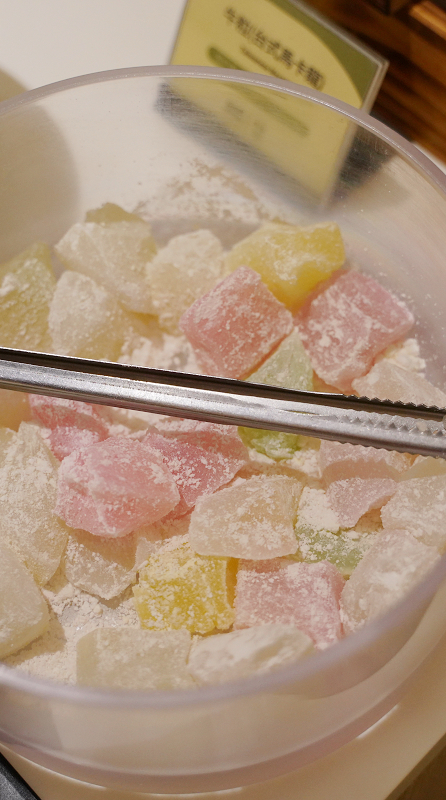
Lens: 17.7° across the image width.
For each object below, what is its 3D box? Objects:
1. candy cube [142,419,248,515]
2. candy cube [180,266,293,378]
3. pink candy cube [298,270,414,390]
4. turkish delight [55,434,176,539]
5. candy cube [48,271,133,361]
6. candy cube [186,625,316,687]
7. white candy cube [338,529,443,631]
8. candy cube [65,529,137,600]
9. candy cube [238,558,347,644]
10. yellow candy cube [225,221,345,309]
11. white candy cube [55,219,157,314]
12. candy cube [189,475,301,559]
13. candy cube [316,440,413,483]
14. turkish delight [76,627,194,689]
[{"bbox_3d":[-0.008,0.020,0.441,0.028,0.022,0.026,21,65,14],"label":"candy cube"},{"bbox_3d":[0.004,-0.025,0.465,0.025,0.021,0.025,-44,86,-9],"label":"candy cube"},{"bbox_3d":[0.043,-0.022,0.464,0.026,0.021,0.025,41,80,12],"label":"pink candy cube"},{"bbox_3d":[-0.031,0.027,0.432,0.030,0.022,0.022,18,74,8],"label":"turkish delight"},{"bbox_3d":[-0.043,-0.026,0.473,0.021,0.021,0.024,-12,72,-2],"label":"candy cube"},{"bbox_3d":[0.008,0.077,0.415,0.034,0.020,0.020,-17,62,-6],"label":"candy cube"},{"bbox_3d":[0.050,0.055,0.426,0.022,0.020,0.028,29,71,14],"label":"white candy cube"},{"bbox_3d":[-0.037,0.048,0.437,0.023,0.019,0.022,13,63,10],"label":"candy cube"},{"bbox_3d":[0.020,0.061,0.429,0.029,0.020,0.021,5,67,4],"label":"candy cube"},{"bbox_3d":[0.021,-0.044,0.478,0.031,0.022,0.024,-17,62,-6],"label":"yellow candy cube"},{"bbox_3d":[-0.038,-0.044,0.476,0.026,0.020,0.021,36,81,9],"label":"white candy cube"},{"bbox_3d":[0.007,0.035,0.435,0.032,0.019,0.022,1,74,2],"label":"candy cube"},{"bbox_3d":[0.044,0.016,0.441,0.028,0.020,0.022,-6,61,0],"label":"candy cube"},{"bbox_3d":[-0.026,0.080,0.424,0.030,0.021,0.025,1,62,3],"label":"turkish delight"}]

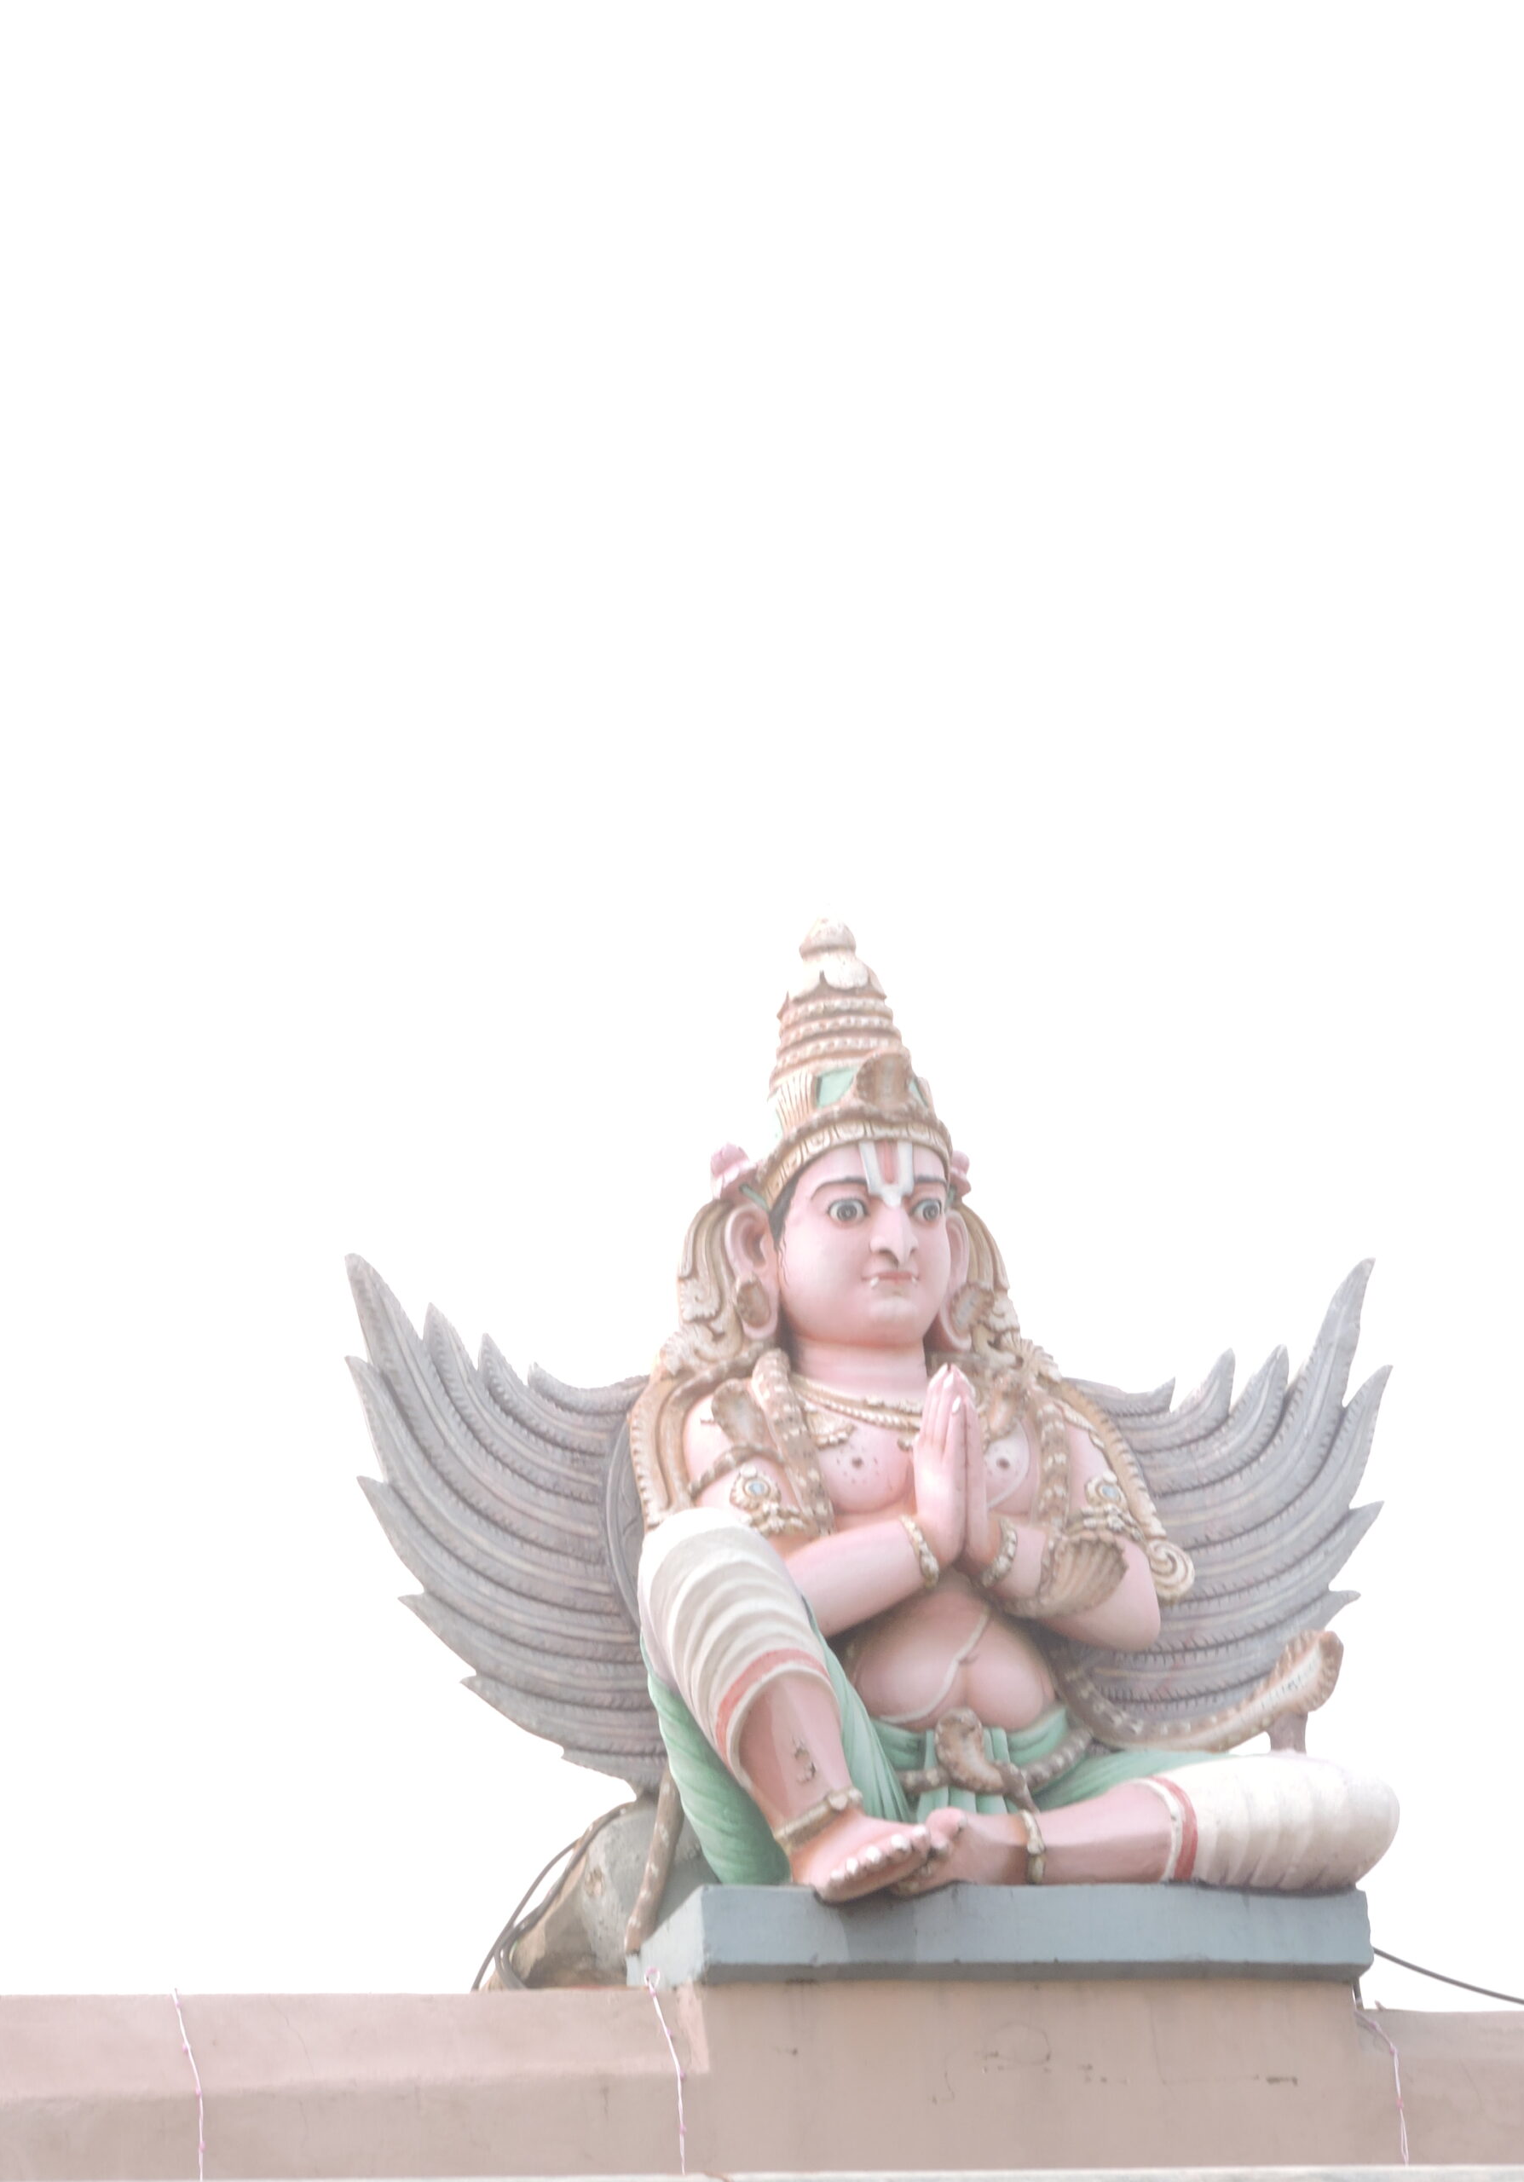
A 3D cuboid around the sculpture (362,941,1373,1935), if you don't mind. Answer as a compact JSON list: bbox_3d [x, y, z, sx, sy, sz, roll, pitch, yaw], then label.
[{"bbox_3d":[0.181,0.425,14.800,1.350,1.310,0.600,2,-17,-16],"label":"sculpture"}]

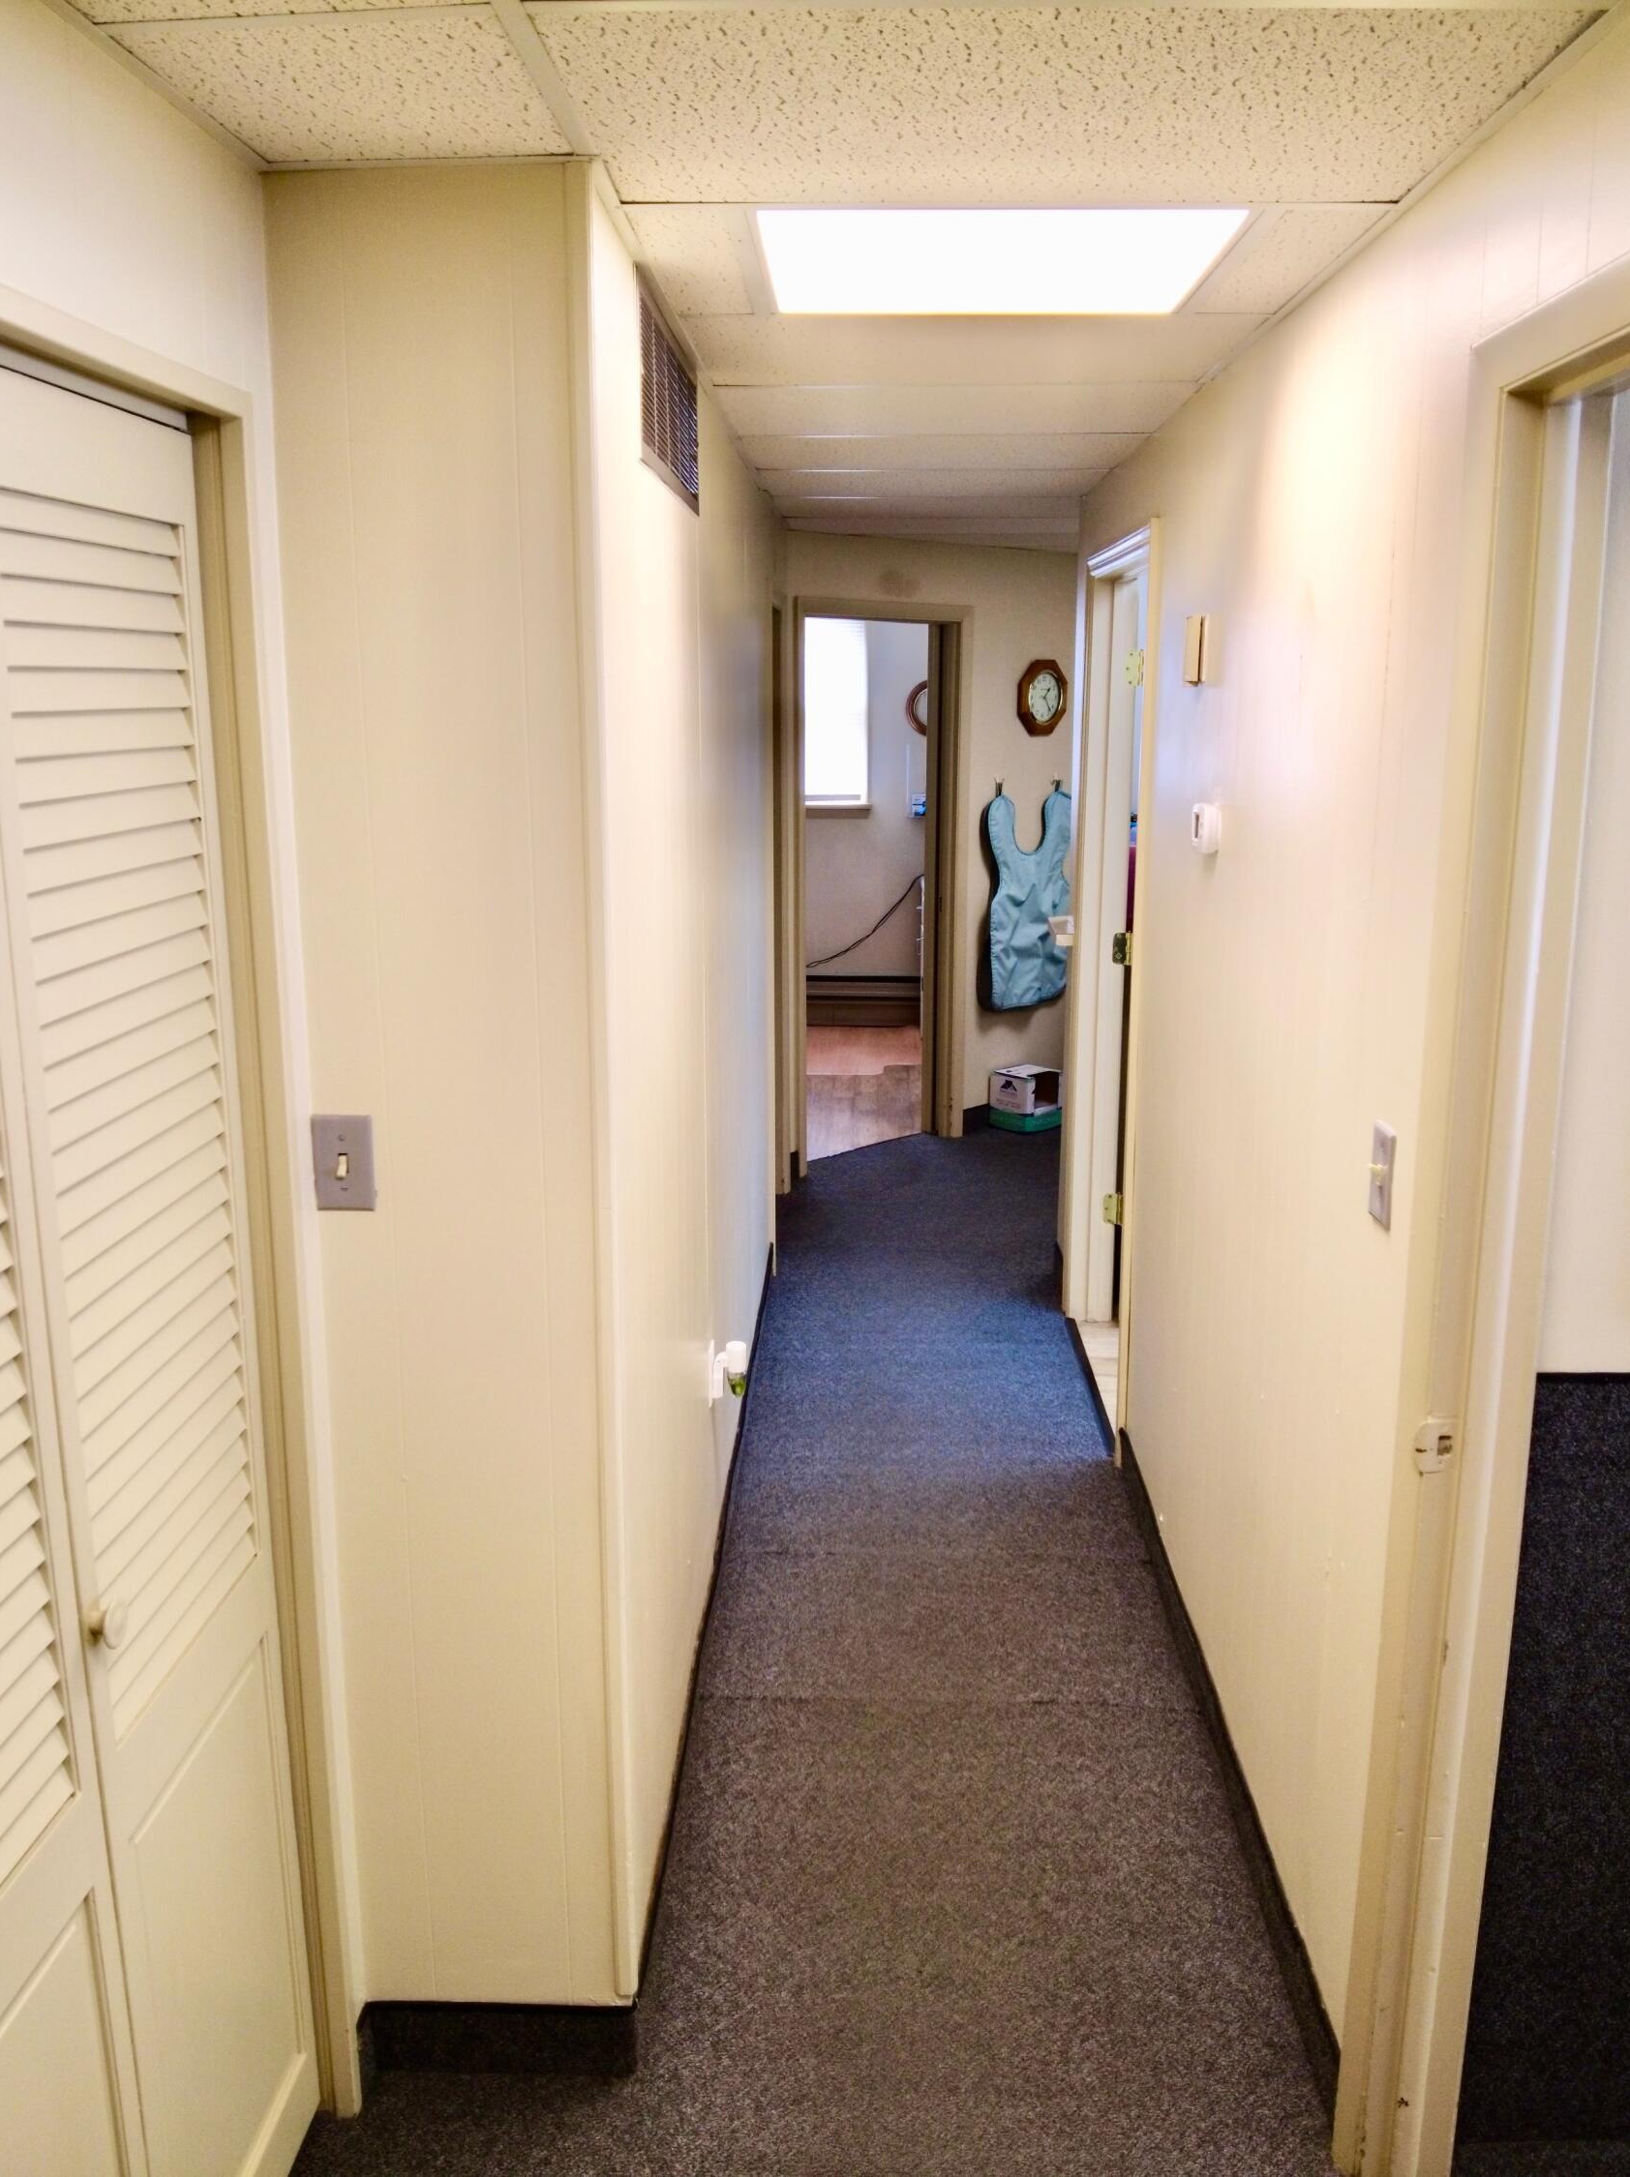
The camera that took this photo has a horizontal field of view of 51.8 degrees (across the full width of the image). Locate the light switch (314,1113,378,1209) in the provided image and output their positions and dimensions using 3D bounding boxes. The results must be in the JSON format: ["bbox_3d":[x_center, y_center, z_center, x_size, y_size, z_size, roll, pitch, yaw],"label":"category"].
[{"bbox_3d":[-0.551,0.088,1.966,0.071,0.116,0.015,0,13,2],"label":"light switch"}]

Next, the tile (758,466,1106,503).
[{"bbox_3d":[0.305,-1.618,4.482,0.902,0.020,0.580,0,13,2],"label":"tile"}]

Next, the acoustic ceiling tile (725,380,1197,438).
[{"bbox_3d":[0.271,-1.363,3.365,0.902,0.020,0.580,0,13,2],"label":"acoustic ceiling tile"}]

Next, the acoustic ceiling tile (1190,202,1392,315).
[{"bbox_3d":[0.617,-1.103,2.236,0.142,0.020,0.580,0,13,2],"label":"acoustic ceiling tile"}]

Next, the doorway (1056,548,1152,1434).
[{"bbox_3d":[0.780,-0.259,4.330,0.130,2.156,1.000,0,13,2],"label":"doorway"}]

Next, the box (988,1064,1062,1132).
[{"bbox_3d":[0.925,0.045,7.302,0.199,0.238,0.255,13,18,43],"label":"box"}]

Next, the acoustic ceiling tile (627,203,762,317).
[{"bbox_3d":[-0.150,-1.110,2.258,0.138,0.020,0.580,0,13,2],"label":"acoustic ceiling tile"}]

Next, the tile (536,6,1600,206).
[{"bbox_3d":[0.220,-0.979,1.689,0.902,0.020,0.580,0,13,2],"label":"tile"}]

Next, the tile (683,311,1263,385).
[{"bbox_3d":[0.254,-1.235,2.806,0.902,0.020,0.580,0,13,2],"label":"tile"}]

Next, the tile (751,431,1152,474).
[{"bbox_3d":[0.288,-1.490,3.923,0.902,0.020,0.580,0,13,2],"label":"tile"}]

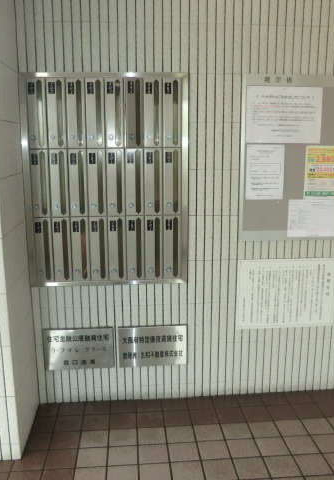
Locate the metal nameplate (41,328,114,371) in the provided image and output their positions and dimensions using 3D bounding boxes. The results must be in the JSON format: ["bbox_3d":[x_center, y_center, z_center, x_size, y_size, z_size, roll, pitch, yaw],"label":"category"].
[{"bbox_3d":[-0.505,0.628,2.566,0.397,0.247,0.015,-1,10,-4],"label":"metal nameplate"}]

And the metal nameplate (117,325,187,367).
[{"bbox_3d":[-0.079,0.621,2.599,0.399,0.246,0.015,-1,10,-4],"label":"metal nameplate"}]

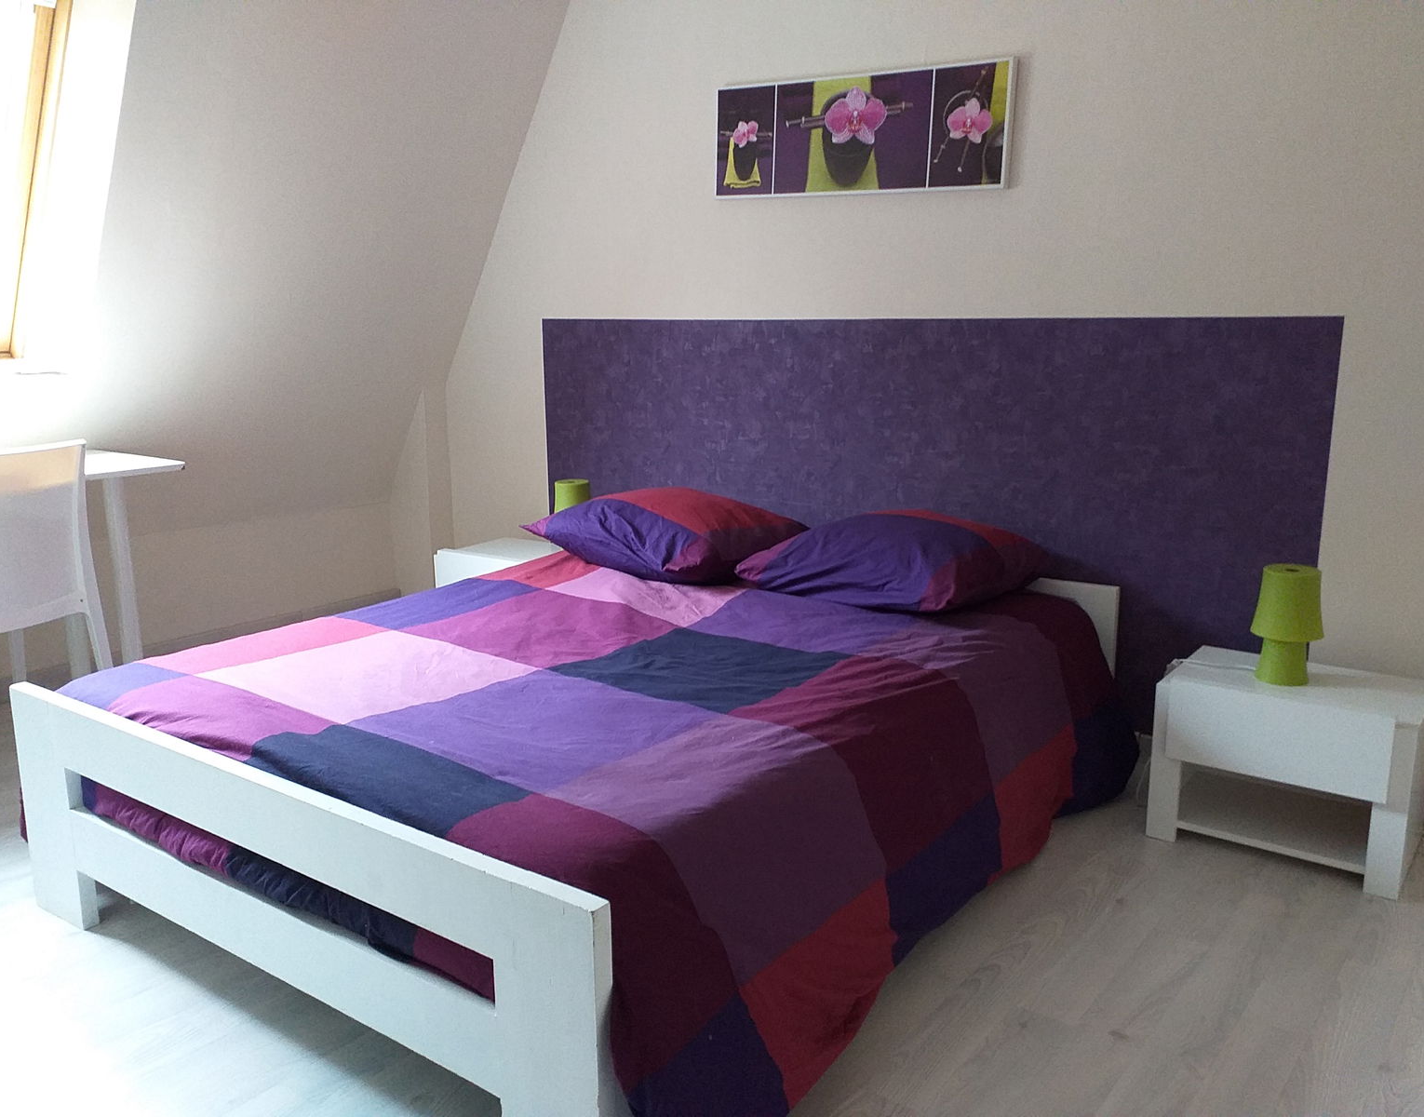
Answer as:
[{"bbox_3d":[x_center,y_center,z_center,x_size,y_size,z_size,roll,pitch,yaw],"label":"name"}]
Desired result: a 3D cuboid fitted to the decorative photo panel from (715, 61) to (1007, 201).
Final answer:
[{"bbox_3d":[0.381,-1.148,3.039,0.890,0.305,0.030,9,15,34],"label":"decorative photo panel"}]

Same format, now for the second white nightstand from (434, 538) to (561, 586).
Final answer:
[{"bbox_3d":[-0.694,0.165,3.899,0.494,0.366,0.360,8,14,34],"label":"second white nightstand"}]

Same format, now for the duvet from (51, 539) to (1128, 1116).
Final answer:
[{"bbox_3d":[-0.152,0.351,2.499,1.720,0.460,1.900,8,14,34],"label":"duvet"}]

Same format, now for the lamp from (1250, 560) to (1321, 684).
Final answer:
[{"bbox_3d":[1.260,0.144,2.452,0.160,0.247,0.160,8,14,34],"label":"lamp"}]

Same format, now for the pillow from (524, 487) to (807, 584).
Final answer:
[{"bbox_3d":[-0.130,-0.105,3.176,0.650,0.200,0.620,11,19,42],"label":"pillow"}]

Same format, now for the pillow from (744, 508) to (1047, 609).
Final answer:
[{"bbox_3d":[0.449,-0.029,2.875,0.640,0.190,0.570,11,19,41],"label":"pillow"}]

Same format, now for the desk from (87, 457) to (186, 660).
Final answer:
[{"bbox_3d":[-1.952,0.188,2.737,0.500,0.775,1.150,8,14,34],"label":"desk"}]

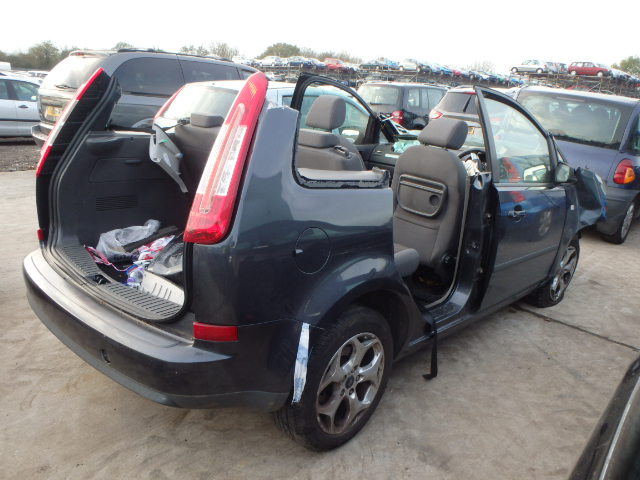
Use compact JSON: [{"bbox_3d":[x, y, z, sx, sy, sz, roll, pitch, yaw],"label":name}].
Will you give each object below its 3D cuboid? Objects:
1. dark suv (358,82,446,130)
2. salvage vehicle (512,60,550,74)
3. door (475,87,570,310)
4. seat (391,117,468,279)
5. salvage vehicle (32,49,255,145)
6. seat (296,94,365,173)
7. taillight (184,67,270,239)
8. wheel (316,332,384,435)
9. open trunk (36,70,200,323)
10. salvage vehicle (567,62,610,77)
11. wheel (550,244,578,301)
[{"bbox_3d":[2.913,-4.021,16.505,1.790,1.740,4.400,15,20,34],"label":"dark suv"},{"bbox_3d":[21.448,-17.711,53.000,4.150,1.400,1.680,13,19,31],"label":"salvage vehicle"},{"bbox_3d":[1.232,-0.237,3.189,0.220,1.220,1.230,18,21,40],"label":"door"},{"bbox_3d":[0.826,-0.262,3.421,0.520,1.080,0.800,18,21,40],"label":"seat"},{"bbox_3d":[-2.506,-2.409,9.811,1.970,1.780,4.900,15,20,34],"label":"salvage vehicle"},{"bbox_3d":[0.164,-0.452,3.723,0.520,1.080,0.780,18,21,40],"label":"seat"},{"bbox_3d":[-0.292,-0.259,1.705,0.170,0.620,0.150,18,-7,20],"label":"taillight"},{"bbox_3d":[0.086,0.591,2.260,0.170,0.455,0.455,18,21,40],"label":"wheel"},{"bbox_3d":[-0.702,-0.267,2.279,1.250,0.900,0.700,18,21,40],"label":"open trunk"},{"bbox_3d":[26.451,-16.796,51.000,4.300,1.450,1.700,13,19,31],"label":"salvage vehicle"},{"bbox_3d":[1.882,0.239,4.149,0.170,0.455,0.455,17,20,37],"label":"wheel"}]

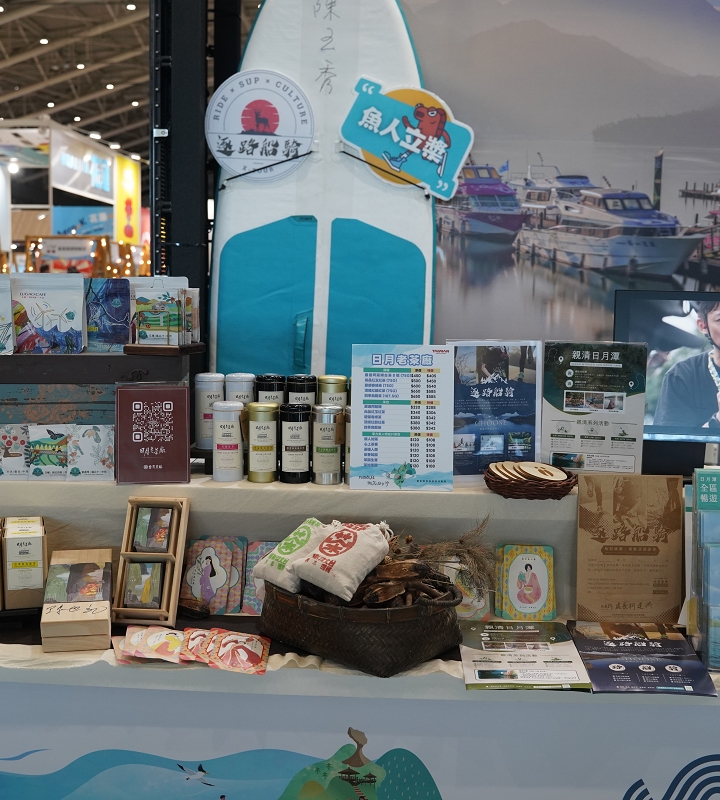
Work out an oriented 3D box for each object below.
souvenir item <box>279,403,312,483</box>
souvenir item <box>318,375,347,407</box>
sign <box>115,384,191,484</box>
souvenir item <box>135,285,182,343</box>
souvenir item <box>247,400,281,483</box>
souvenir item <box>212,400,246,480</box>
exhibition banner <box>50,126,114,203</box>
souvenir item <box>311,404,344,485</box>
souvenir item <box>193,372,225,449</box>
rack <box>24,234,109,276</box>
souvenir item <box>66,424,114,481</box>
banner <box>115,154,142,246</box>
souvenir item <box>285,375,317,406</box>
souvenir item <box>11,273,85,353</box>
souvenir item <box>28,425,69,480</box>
[{"bbox_3d":[-0.136,0.093,2.013,0.066,0.164,0.066,1,7,3],"label":"souvenir item"},{"bbox_3d":[-0.059,0.030,2.060,0.064,0.164,0.064,1,7,4],"label":"souvenir item"},{"bbox_3d":[-0.430,0.072,1.981,0.153,0.207,0.065,1,7,3],"label":"sign"},{"bbox_3d":[-0.430,-0.176,1.985,0.102,0.122,0.018,2,5,14],"label":"souvenir item"},{"bbox_3d":[-0.204,0.092,2.014,0.066,0.164,0.066,1,7,3],"label":"souvenir item"},{"bbox_3d":[-0.282,0.088,2.004,0.064,0.164,0.064,1,7,4],"label":"souvenir item"},{"bbox_3d":[-4.915,-4.108,16.626,0.100,1.020,3.100,1,7,3],"label":"exhibition banner"},{"bbox_3d":[-0.066,0.095,2.001,0.066,0.164,0.066,1,7,3],"label":"souvenir item"},{"bbox_3d":[-0.335,0.024,2.088,0.064,0.164,0.064,1,7,4],"label":"souvenir item"},{"bbox_3d":[-4.014,-1.229,12.850,1.120,2.040,0.700,1,7,3],"label":"rack"},{"bbox_3d":[-0.572,0.112,1.990,0.100,0.119,0.025,1,7,3],"label":"souvenir item"},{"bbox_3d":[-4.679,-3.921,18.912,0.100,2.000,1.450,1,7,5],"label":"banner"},{"bbox_3d":[-0.128,0.028,2.067,0.064,0.164,0.064,1,7,4],"label":"souvenir item"},{"bbox_3d":[-0.664,-0.188,2.021,0.152,0.173,0.068,1,7,3],"label":"souvenir item"},{"bbox_3d":[-0.651,0.112,1.986,0.100,0.119,0.025,1,7,3],"label":"souvenir item"}]

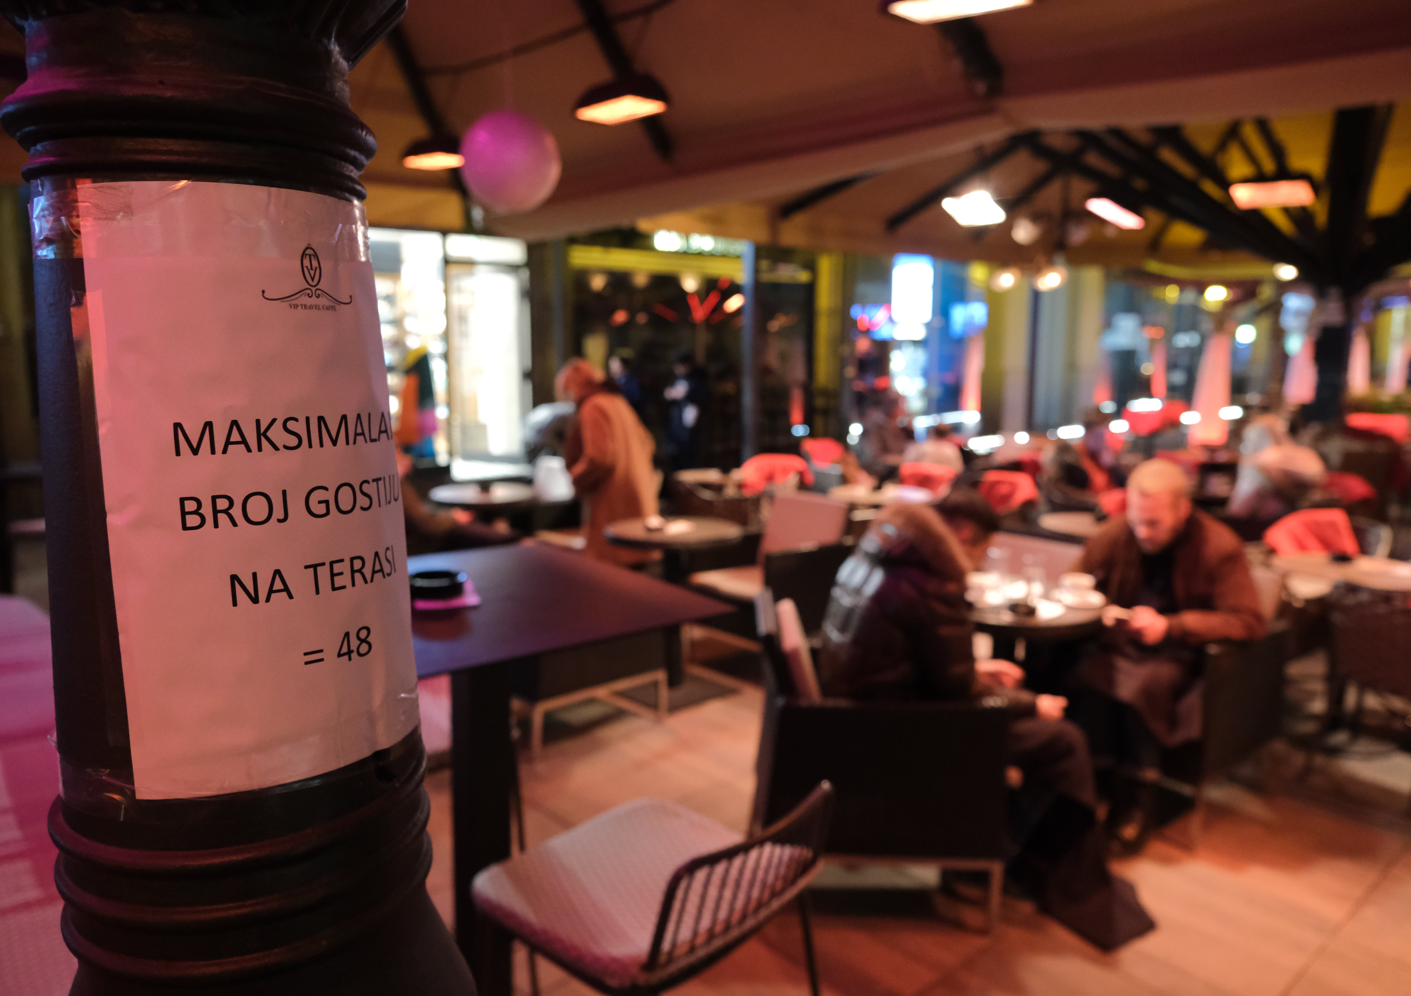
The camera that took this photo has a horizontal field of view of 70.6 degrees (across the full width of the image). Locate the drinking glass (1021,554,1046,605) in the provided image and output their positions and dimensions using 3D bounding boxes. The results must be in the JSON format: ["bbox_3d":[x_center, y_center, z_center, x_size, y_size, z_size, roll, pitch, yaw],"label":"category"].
[{"bbox_3d":[1.073,0.264,3.243,0.069,0.135,0.069,0,8,0],"label":"drinking glass"}]

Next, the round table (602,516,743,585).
[{"bbox_3d":[-0.140,0.510,4.501,0.610,0.735,0.610,0,8,0],"label":"round table"}]

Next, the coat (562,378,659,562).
[{"bbox_3d":[-0.476,-0.124,5.048,0.480,0.960,0.540,2,9,8],"label":"coat"}]

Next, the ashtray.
[{"bbox_3d":[-0.583,0.184,2.136,0.130,0.034,0.130,0,9,0],"label":"ashtray"}]

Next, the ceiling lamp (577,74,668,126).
[{"bbox_3d":[-0.344,-1.654,4.067,0.240,0.140,0.370,-6,11,-39],"label":"ceiling lamp"}]

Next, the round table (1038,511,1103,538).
[{"bbox_3d":[1.843,0.492,4.673,0.620,0.740,0.620,0,9,0],"label":"round table"}]

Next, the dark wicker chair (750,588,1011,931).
[{"bbox_3d":[0.484,0.735,2.978,0.680,0.790,0.630,1,9,5],"label":"dark wicker chair"}]

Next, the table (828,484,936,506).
[{"bbox_3d":[0.978,0.347,5.647,0.610,0.735,0.610,0,8,0],"label":"table"}]

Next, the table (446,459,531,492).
[{"bbox_3d":[-1.329,0.205,6.260,0.620,0.740,0.620,0,9,0],"label":"table"}]

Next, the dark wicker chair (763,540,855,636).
[{"bbox_3d":[0.332,0.423,4.884,0.660,0.800,0.620,-7,11,-40],"label":"dark wicker chair"}]

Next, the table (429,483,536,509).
[{"bbox_3d":[-1.234,0.341,5.599,0.610,0.735,0.610,0,8,0],"label":"table"}]

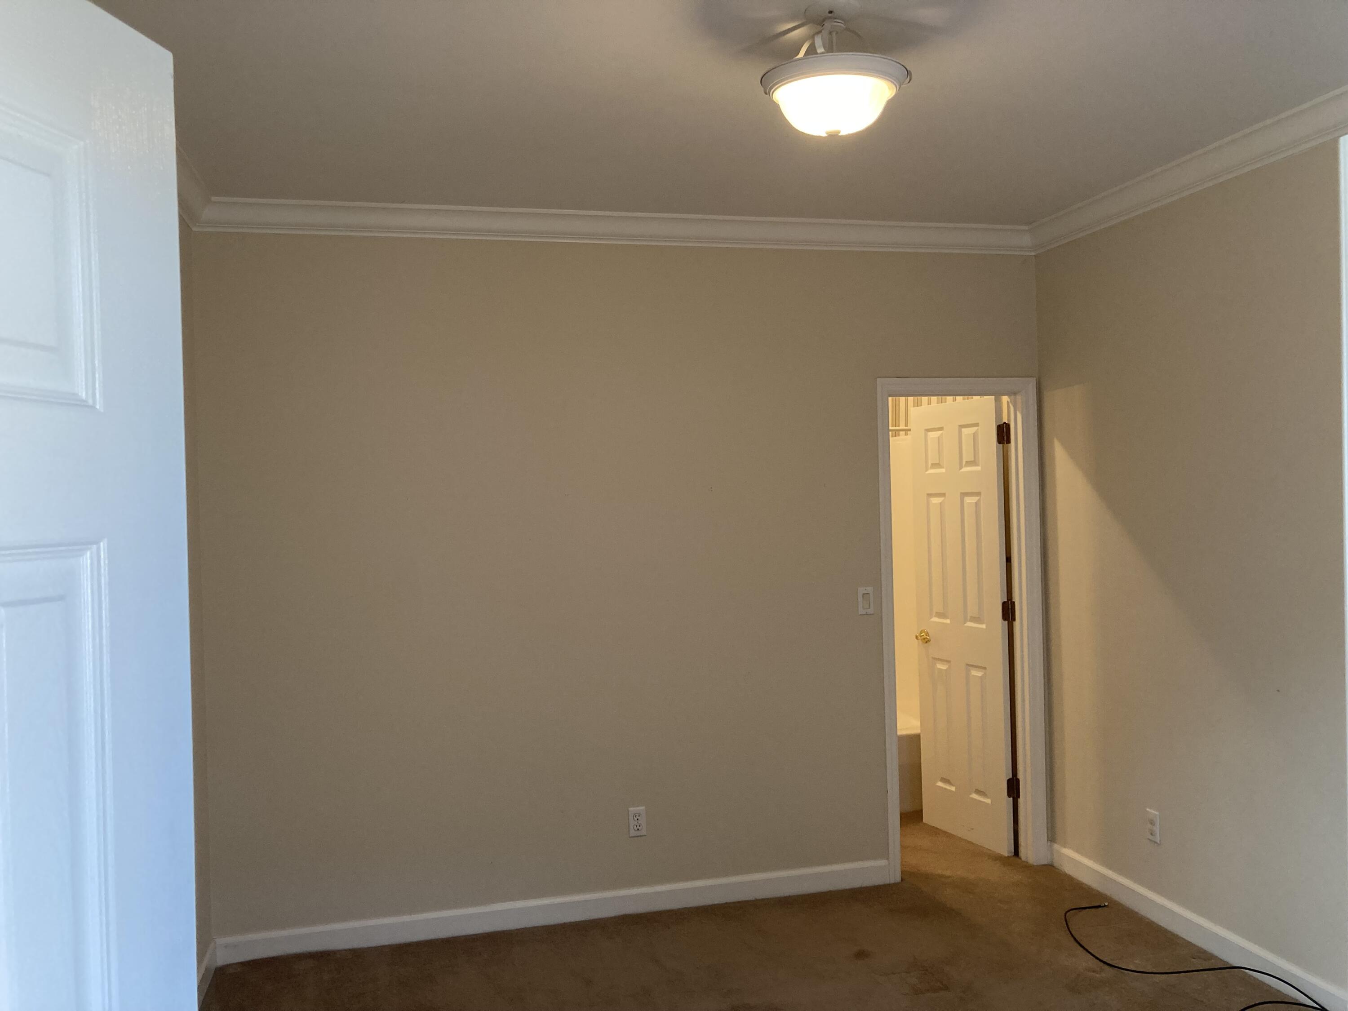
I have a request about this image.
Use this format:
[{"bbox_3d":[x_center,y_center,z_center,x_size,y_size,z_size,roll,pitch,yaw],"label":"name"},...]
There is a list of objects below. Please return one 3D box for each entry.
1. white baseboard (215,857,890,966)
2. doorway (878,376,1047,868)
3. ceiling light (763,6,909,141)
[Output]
[{"bbox_3d":[-0.379,1.568,4.247,2.622,0.100,0.018,-2,0,-14],"label":"white baseboard"},{"bbox_3d":[1.220,0.513,4.698,0.744,2.103,0.120,-2,0,-14],"label":"doorway"},{"bbox_3d":[0.365,-0.991,2.502,0.345,0.282,0.345,-2,0,-14],"label":"ceiling light"}]

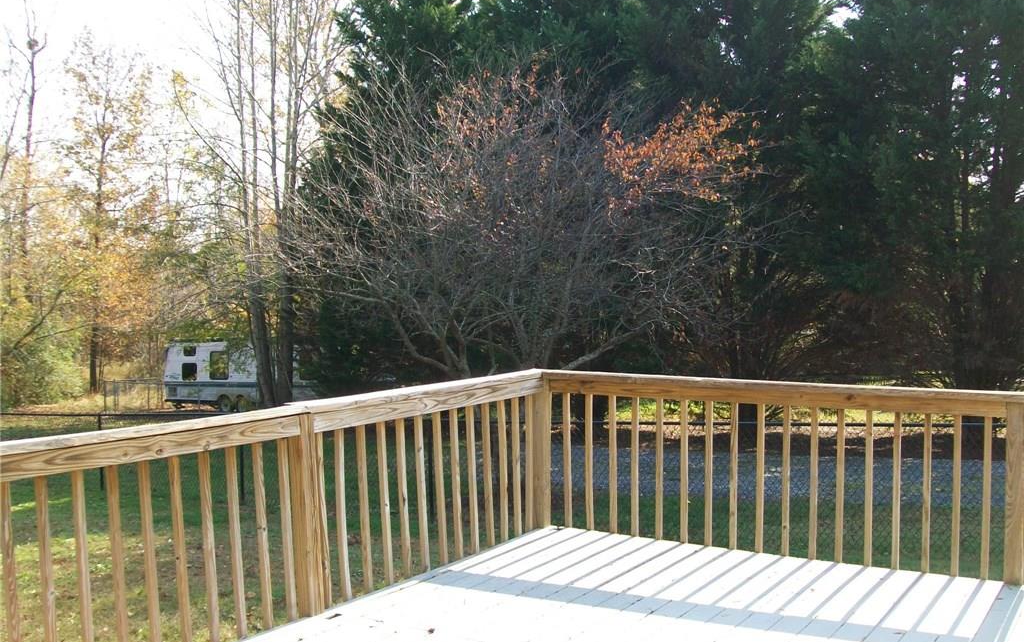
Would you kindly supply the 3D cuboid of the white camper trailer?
[{"bbox_3d":[-10.450,2.200,43.600,7.000,2.850,2.440,-1,2,10],"label":"white camper trailer"}]

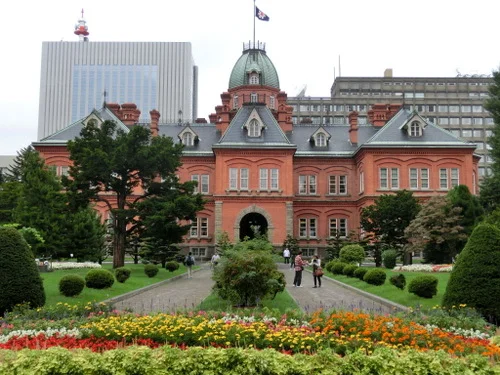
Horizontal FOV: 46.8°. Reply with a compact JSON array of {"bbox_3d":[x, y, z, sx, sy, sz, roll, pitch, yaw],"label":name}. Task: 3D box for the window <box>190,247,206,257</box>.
[{"bbox_3d":[-7.206,8.994,81.005,2.220,1.350,0.250,0,-6,0],"label":"window"}]

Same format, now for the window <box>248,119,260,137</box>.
[{"bbox_3d":[0.590,-7.409,71.808,1.553,2.250,0.300,0,-6,0],"label":"window"}]

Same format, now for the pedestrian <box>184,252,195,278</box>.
[{"bbox_3d":[-3.856,4.999,37.008,0.620,1.670,0.450,0,-6,0],"label":"pedestrian"}]

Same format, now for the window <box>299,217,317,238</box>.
[{"bbox_3d":[7.732,5.420,77.164,2.377,2.560,0.300,0,-6,0],"label":"window"}]

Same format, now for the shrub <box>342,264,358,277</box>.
[{"bbox_3d":[5.899,4.925,33.917,0.880,0.686,0.880,0,-6,0],"label":"shrub"}]

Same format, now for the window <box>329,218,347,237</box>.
[{"bbox_3d":[11.786,5.420,77.164,2.471,2.560,0.300,0,-6,0],"label":"window"}]

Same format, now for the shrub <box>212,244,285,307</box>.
[{"bbox_3d":[-0.041,2.901,19.104,2.400,2.080,2.300,0,-6,0],"label":"shrub"}]

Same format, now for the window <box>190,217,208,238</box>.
[{"bbox_3d":[-7.282,5.790,83.317,2.597,2.836,0.300,0,-6,0],"label":"window"}]

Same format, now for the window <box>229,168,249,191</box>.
[{"bbox_3d":[-1.300,-1.009,70.515,2.404,2.643,0.300,0,-6,0],"label":"window"}]

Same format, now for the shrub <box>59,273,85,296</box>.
[{"bbox_3d":[-5.982,3.316,19.474,0.876,0.726,0.876,0,-6,0],"label":"shrub"}]

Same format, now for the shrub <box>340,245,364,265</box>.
[{"bbox_3d":[8.755,5.802,49.668,2.210,1.710,2.200,0,-6,0],"label":"shrub"}]

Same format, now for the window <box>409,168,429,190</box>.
[{"bbox_3d":[22.476,-1.111,76.393,2.612,2.824,0.300,0,-6,0],"label":"window"}]

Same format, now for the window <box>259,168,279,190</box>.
[{"bbox_3d":[2.462,-1.031,74.490,2.530,2.860,0.250,0,-6,0],"label":"window"}]

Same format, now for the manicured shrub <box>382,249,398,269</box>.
[{"bbox_3d":[11.637,5.980,47.991,1.330,1.550,1.330,0,-6,0],"label":"manicured shrub"}]

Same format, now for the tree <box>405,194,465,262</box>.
[{"bbox_3d":[17.938,4.095,55.873,6.000,6.820,5.600,0,-6,0],"label":"tree"}]

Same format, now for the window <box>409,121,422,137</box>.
[{"bbox_3d":[21.821,-7.759,76.182,1.770,2.100,0.250,0,-6,0],"label":"window"}]

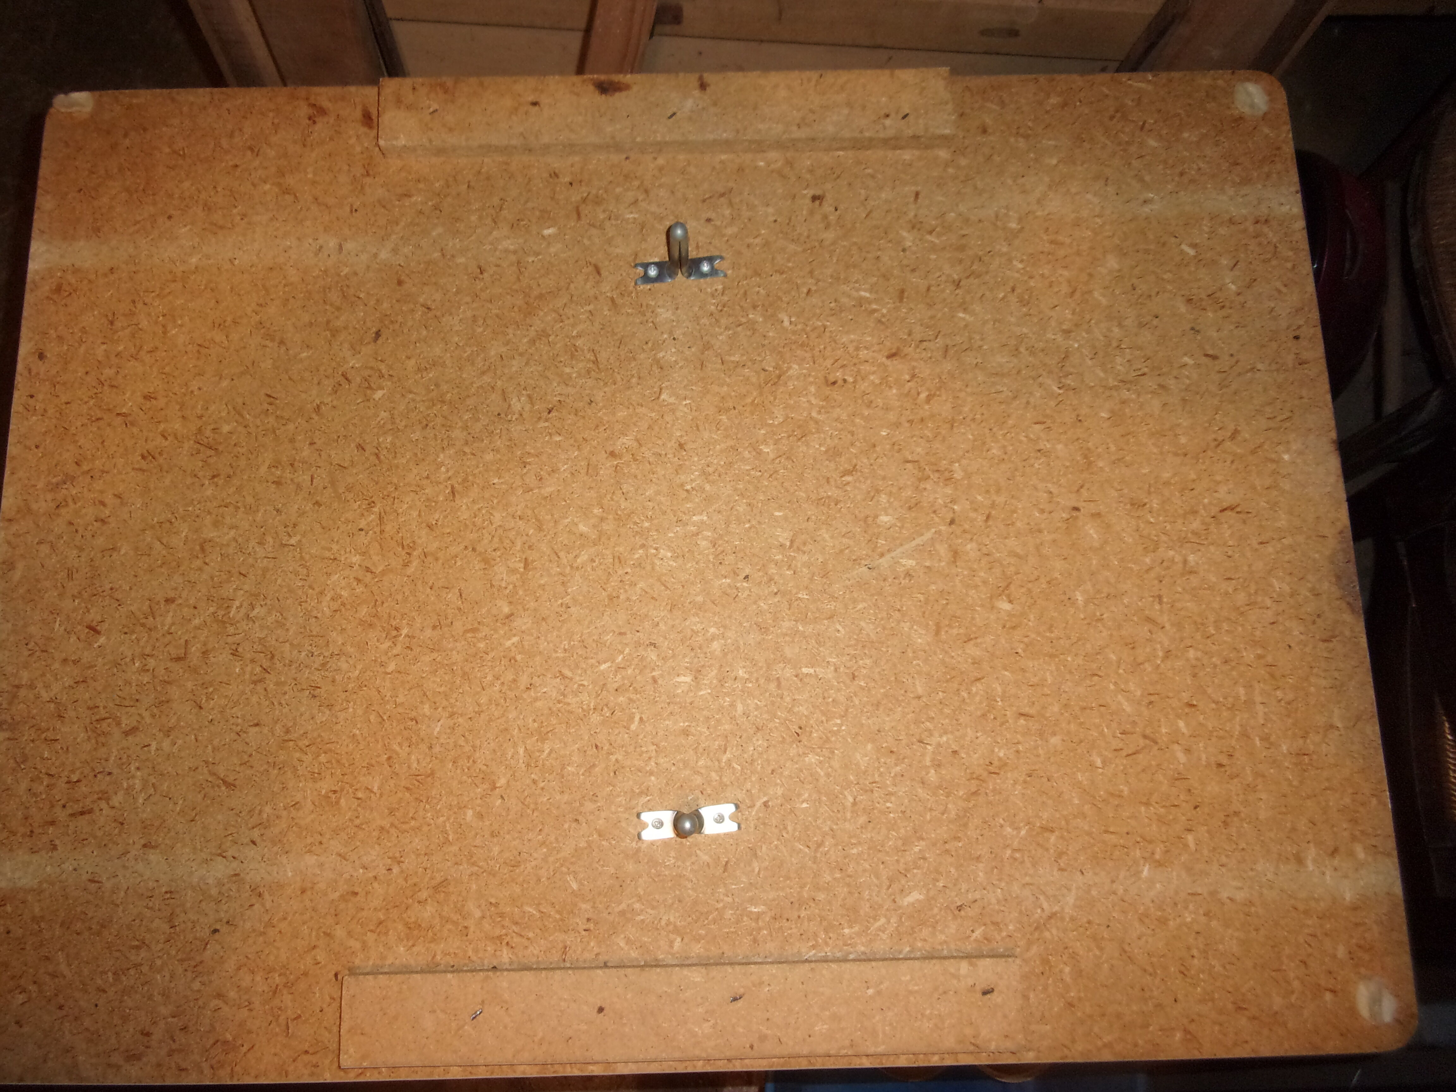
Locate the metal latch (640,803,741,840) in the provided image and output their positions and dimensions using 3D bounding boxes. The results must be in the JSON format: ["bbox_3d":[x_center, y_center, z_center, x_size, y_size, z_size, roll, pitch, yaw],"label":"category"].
[{"bbox_3d":[-0.014,0.093,0.395,0.036,0.034,0.008,-5,77,-2],"label":"metal latch"}]

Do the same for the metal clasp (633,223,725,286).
[{"bbox_3d":[-0.018,-0.111,0.442,0.036,0.034,0.008,-5,77,-2],"label":"metal clasp"}]

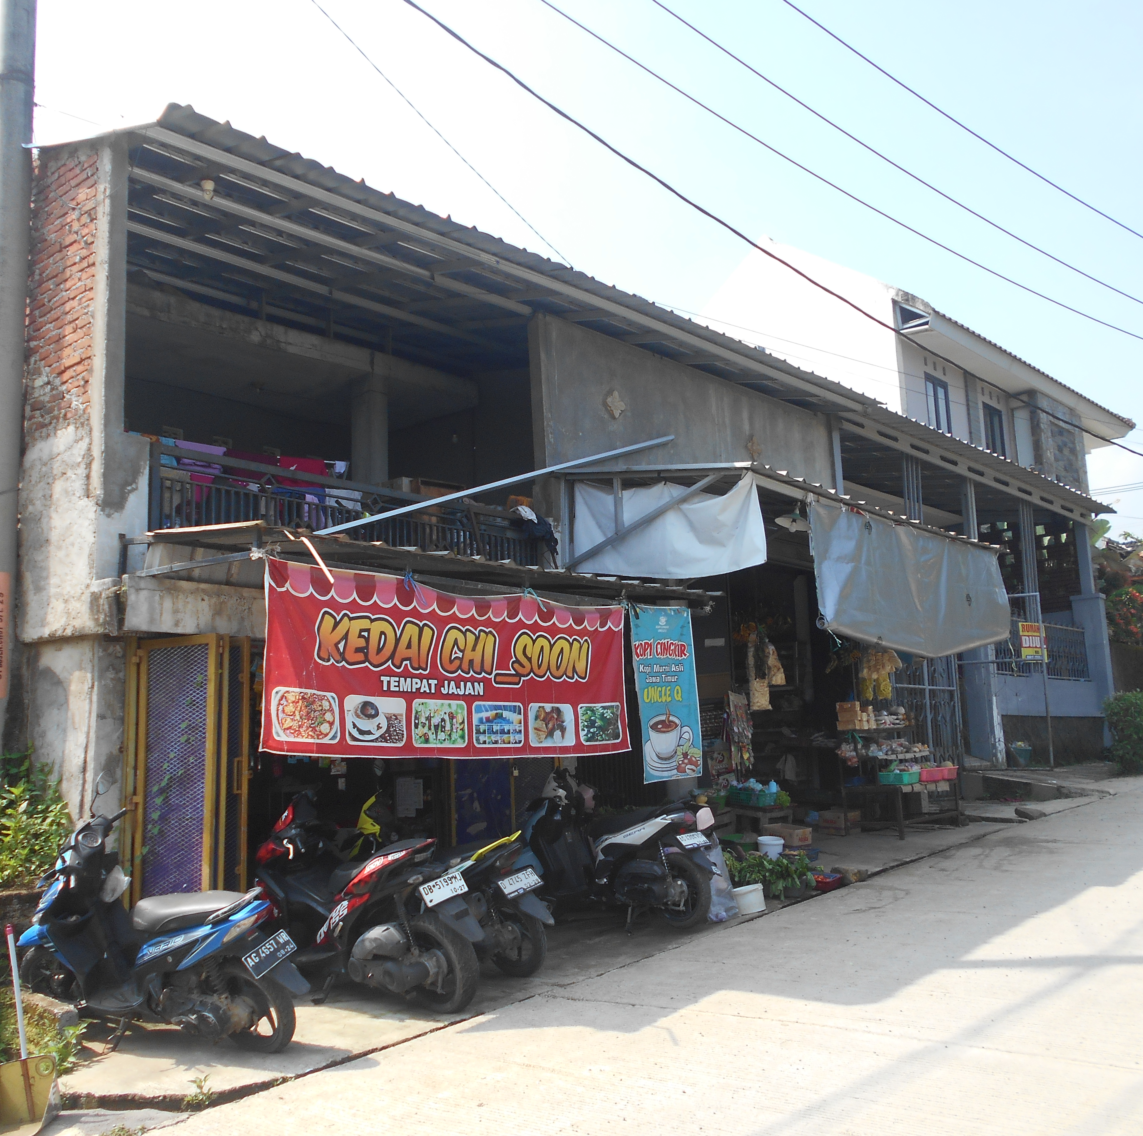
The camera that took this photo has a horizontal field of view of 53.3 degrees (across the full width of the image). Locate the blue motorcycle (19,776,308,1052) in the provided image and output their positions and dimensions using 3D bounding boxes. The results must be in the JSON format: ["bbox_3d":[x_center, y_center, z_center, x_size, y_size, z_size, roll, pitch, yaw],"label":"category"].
[{"bbox_3d":[-2.112,1.844,5.924,1.880,1.170,0.700,-6,-10,26],"label":"blue motorcycle"}]

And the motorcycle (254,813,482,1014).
[{"bbox_3d":[-1.171,1.935,6.638,1.950,1.120,0.710,-11,-13,43],"label":"motorcycle"}]

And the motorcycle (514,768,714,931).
[{"bbox_3d":[0.279,1.990,8.250,1.880,1.130,0.690,-10,-12,39],"label":"motorcycle"}]

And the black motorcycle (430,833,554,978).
[{"bbox_3d":[-0.809,1.978,7.234,1.880,1.100,0.690,-10,-12,40],"label":"black motorcycle"}]

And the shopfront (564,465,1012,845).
[{"bbox_3d":[2.188,1.163,11.276,2.600,3.150,4.700,-10,-13,42],"label":"shopfront"}]

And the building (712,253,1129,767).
[{"bbox_3d":[5.727,-0.892,20.048,6.000,8.500,9.800,-10,-13,42],"label":"building"}]

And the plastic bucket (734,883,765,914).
[{"bbox_3d":[1.298,2.395,8.306,0.225,0.205,0.225,-2,-9,0],"label":"plastic bucket"}]

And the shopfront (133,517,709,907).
[{"bbox_3d":[-0.950,1.331,7.997,2.100,2.600,4.100,-10,-13,42],"label":"shopfront"}]

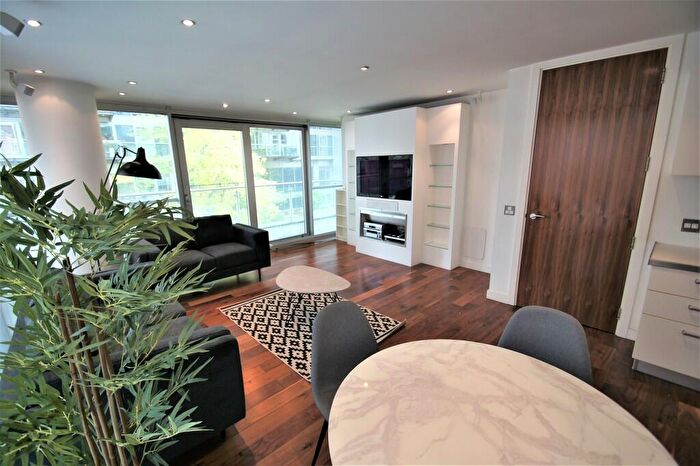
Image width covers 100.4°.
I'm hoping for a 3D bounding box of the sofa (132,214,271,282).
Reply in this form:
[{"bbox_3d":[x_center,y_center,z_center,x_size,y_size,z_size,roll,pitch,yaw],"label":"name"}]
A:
[{"bbox_3d":[-1.958,0.265,3.880,1.436,0.881,0.940,-13,17,-43],"label":"sofa"}]

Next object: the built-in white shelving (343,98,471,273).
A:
[{"bbox_3d":[0.698,-0.733,4.883,0.503,2.331,2.275,-13,17,-43],"label":"built-in white shelving"}]

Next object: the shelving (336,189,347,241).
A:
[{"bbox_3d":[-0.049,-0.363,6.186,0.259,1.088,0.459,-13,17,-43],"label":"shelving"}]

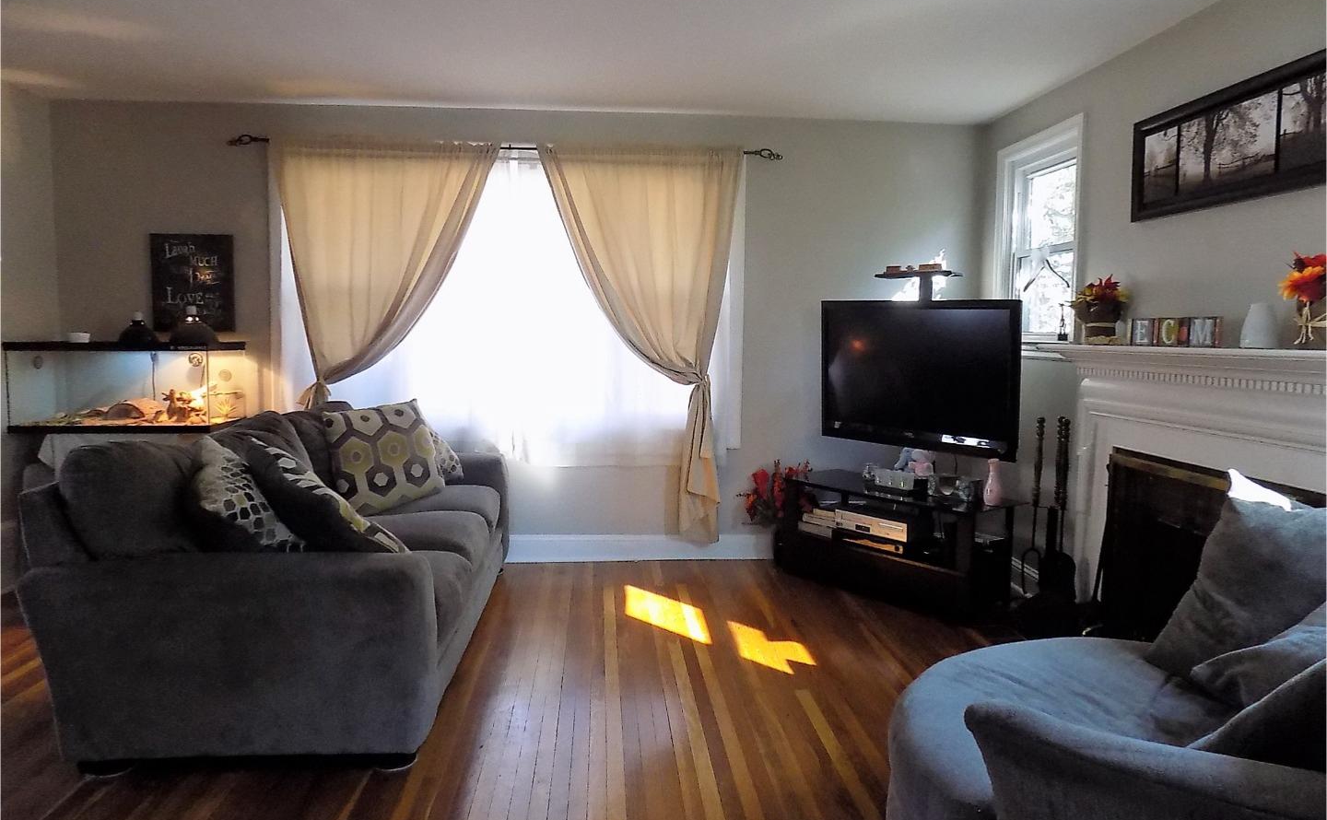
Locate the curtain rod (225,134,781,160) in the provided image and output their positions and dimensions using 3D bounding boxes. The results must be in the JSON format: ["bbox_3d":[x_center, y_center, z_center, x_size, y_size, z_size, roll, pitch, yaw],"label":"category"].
[{"bbox_3d":[-0.808,-1.367,4.616,2.880,0.065,0.090,0,5,-4],"label":"curtain rod"}]

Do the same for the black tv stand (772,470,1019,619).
[{"bbox_3d":[1.135,0.642,4.430,0.440,0.500,1.200,-3,6,-39],"label":"black tv stand"}]

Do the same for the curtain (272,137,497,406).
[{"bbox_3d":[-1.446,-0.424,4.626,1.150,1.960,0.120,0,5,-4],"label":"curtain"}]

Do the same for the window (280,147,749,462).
[{"bbox_3d":[-0.745,-0.522,4.718,2.300,1.670,0.070,0,5,-4],"label":"window"}]

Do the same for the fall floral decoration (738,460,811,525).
[{"bbox_3d":[0.610,0.445,4.765,0.380,0.355,0.220,0,5,-4],"label":"fall floral decoration"}]

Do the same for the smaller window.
[{"bbox_3d":[1.821,-0.825,4.297,0.110,1.030,0.840,0,5,-4],"label":"smaller window"}]

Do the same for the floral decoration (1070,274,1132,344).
[{"bbox_3d":[1.715,-0.388,3.460,0.180,0.265,0.210,0,5,-4],"label":"floral decoration"}]

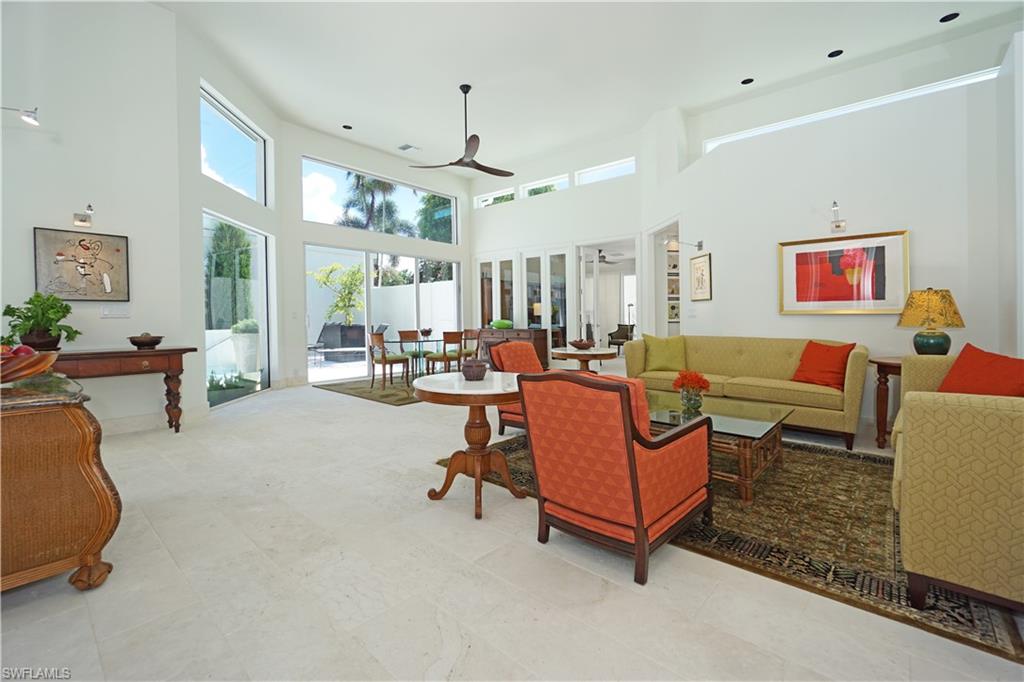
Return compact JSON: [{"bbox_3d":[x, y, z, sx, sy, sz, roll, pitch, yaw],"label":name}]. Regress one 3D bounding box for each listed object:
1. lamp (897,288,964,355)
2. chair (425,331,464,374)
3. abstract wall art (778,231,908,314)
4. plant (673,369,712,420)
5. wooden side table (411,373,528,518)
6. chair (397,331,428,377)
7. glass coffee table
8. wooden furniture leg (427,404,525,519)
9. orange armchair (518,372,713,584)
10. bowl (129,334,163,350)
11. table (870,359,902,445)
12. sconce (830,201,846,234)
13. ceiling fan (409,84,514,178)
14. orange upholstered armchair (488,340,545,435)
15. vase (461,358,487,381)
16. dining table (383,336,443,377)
[{"bbox_3d":[3.648,-0.153,3.718,0.430,0.610,0.430,2,4,41],"label":"lamp"},{"bbox_3d":[-1.161,0.307,7.228,0.540,0.890,0.470,2,4,42],"label":"chair"},{"bbox_3d":[3.346,-0.664,4.377,1.060,0.810,0.040,2,4,41],"label":"abstract wall art"},{"bbox_3d":[1.418,0.383,3.370,0.290,0.335,0.290,2,4,41],"label":"plant"},{"bbox_3d":[-0.208,0.599,2.586,0.749,0.732,0.749,0,3,0],"label":"wooden side table"},{"bbox_3d":[-1.729,0.283,7.808,0.575,0.895,0.456,2,4,42],"label":"chair"},{"bbox_3d":[1.316,0.719,3.200,1.194,0.414,1.009,2,4,42],"label":"glass coffee table"},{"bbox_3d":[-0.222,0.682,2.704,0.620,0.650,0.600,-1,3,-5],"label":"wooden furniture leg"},{"bbox_3d":[0.559,0.592,2.270,0.690,0.880,0.860,2,4,40],"label":"orange armchair"},{"bbox_3d":[-3.593,0.015,4.192,0.270,0.155,0.270,2,4,45],"label":"bowl"},{"bbox_3d":[3.500,0.529,3.569,0.738,0.729,0.738,2,4,42],"label":"table"},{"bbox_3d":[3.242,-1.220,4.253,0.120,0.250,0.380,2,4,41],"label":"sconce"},{"bbox_3d":[-0.680,-2.960,5.700,1.500,1.150,1.420,0,3,0],"label":"ceiling fan"},{"bbox_3d":[0.333,0.480,4.244,0.840,0.880,0.680,1,3,31],"label":"orange upholstered armchair"},{"bbox_3d":[-0.228,0.179,2.604,0.148,0.105,0.148,0,3,0],"label":"vase"},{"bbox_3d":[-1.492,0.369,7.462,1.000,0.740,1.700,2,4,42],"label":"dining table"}]

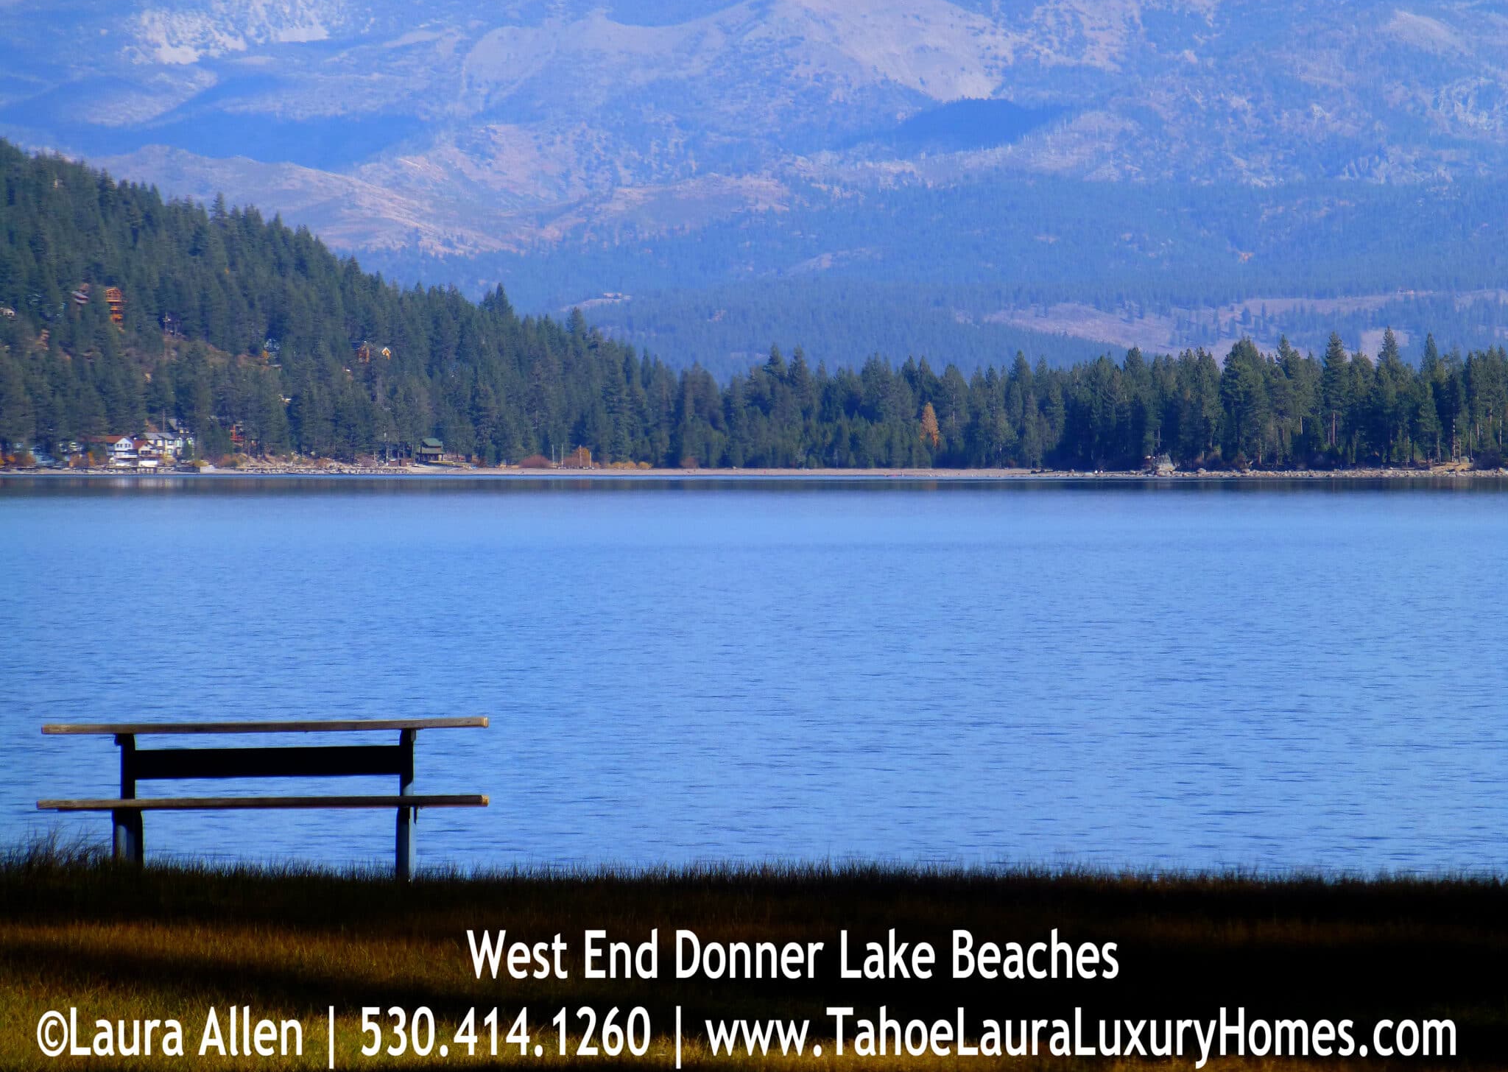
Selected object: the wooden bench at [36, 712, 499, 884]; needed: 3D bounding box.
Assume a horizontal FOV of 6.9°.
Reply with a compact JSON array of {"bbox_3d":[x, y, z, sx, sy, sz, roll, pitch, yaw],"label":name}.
[{"bbox_3d":[-2.031,1.148,52.500,1.830,0.750,1.520,0,-1,0],"label":"wooden bench"}]

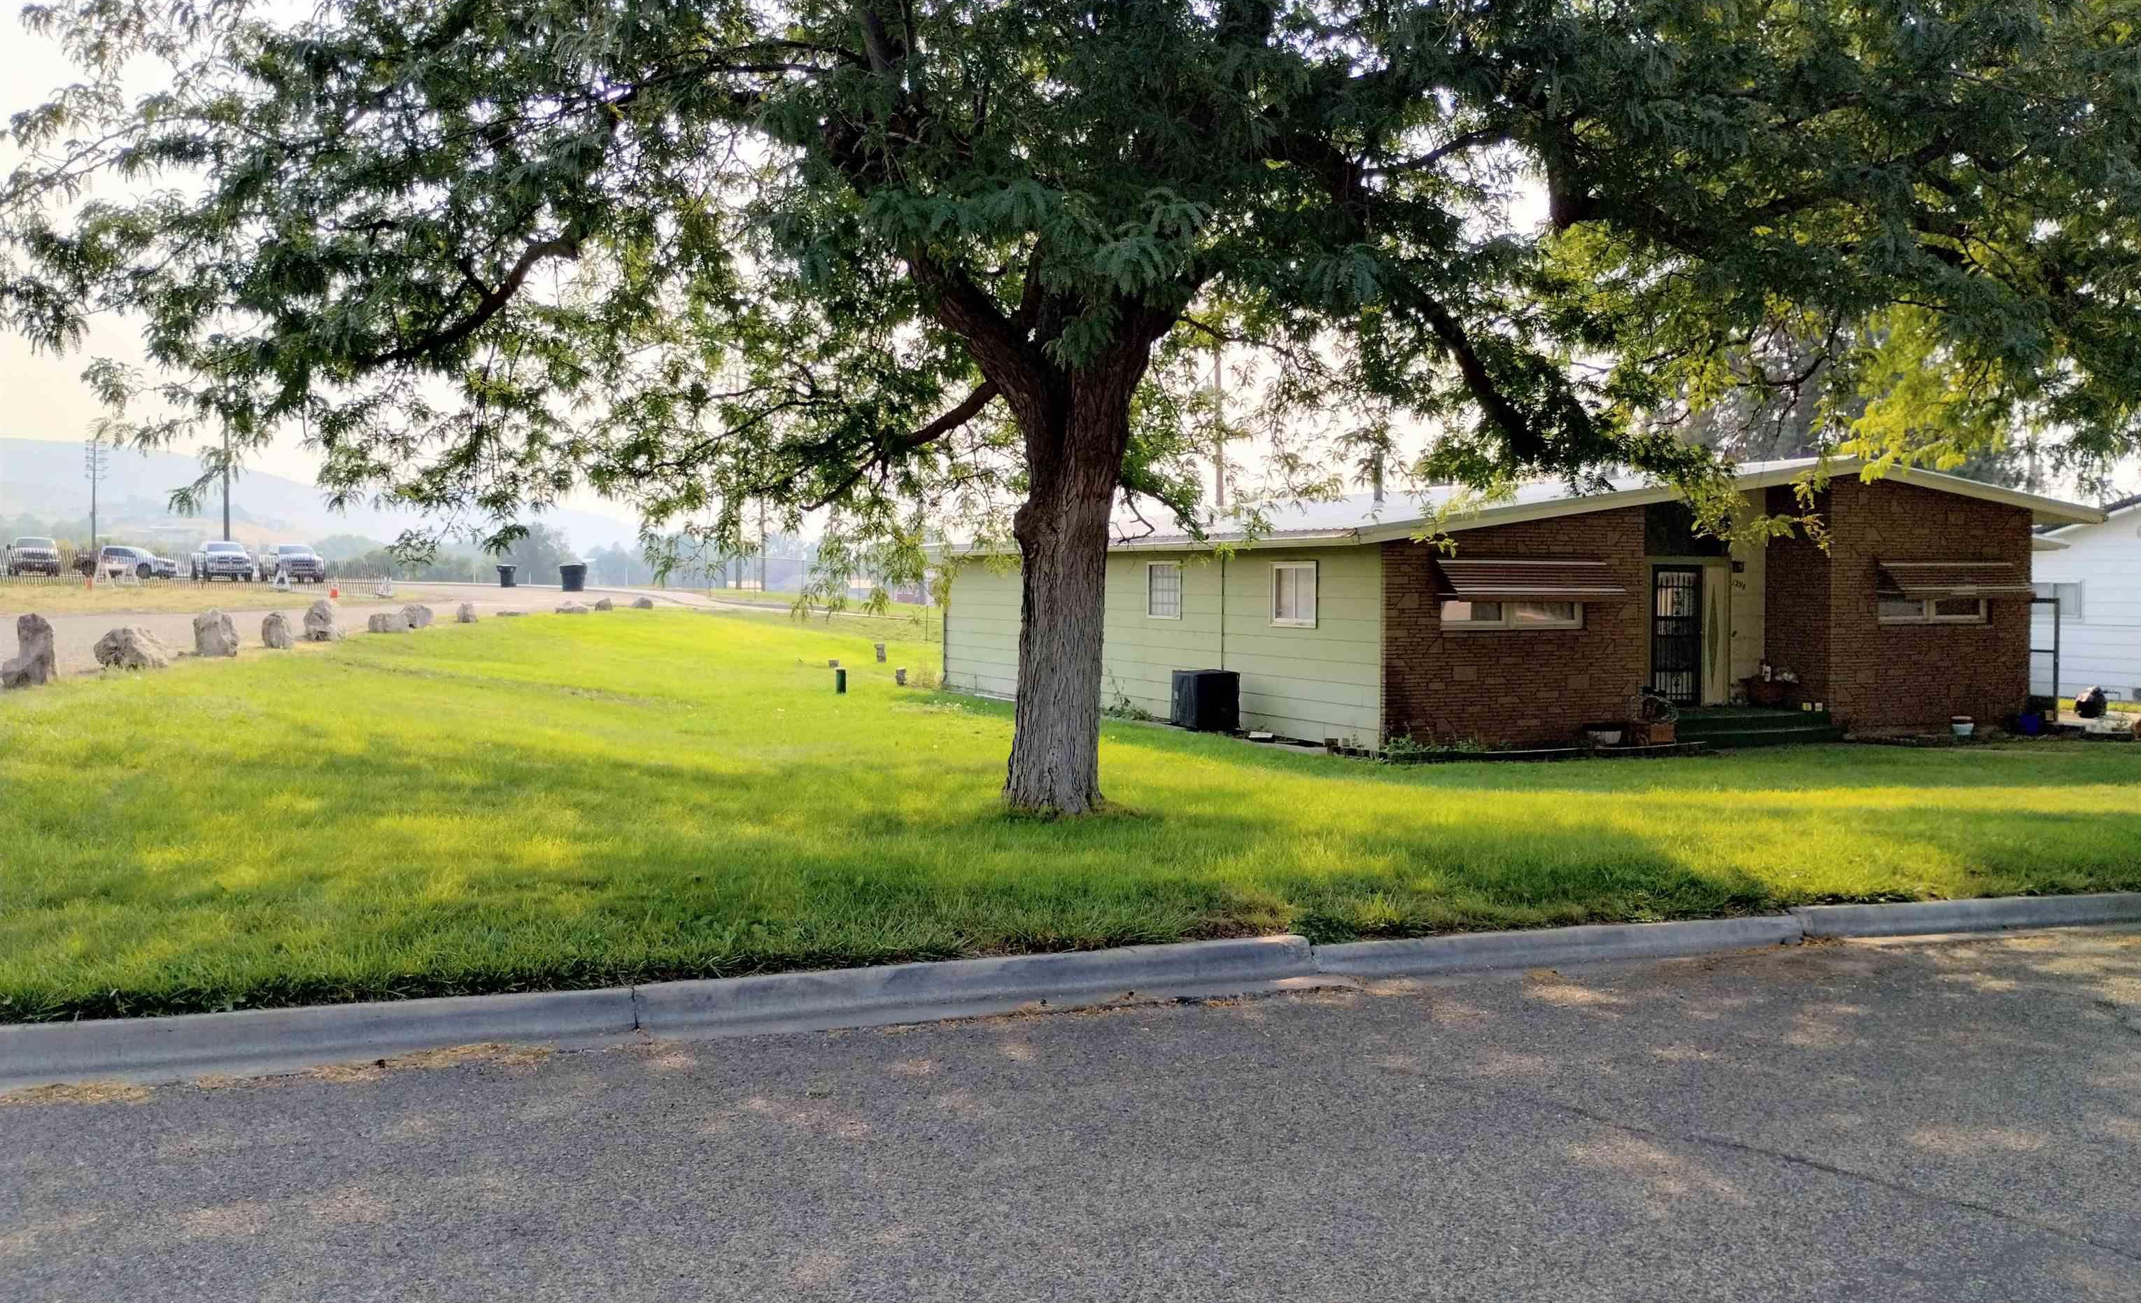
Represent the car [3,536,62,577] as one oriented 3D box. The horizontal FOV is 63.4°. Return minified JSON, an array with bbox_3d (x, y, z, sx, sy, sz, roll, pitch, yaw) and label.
[{"bbox_3d":[-50.779,-4.631,85.000,2.000,1.920,5.500,-1,3,-34],"label":"car"}]

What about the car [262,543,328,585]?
[{"bbox_3d":[-38.970,-4.388,87.000,2.000,1.920,5.700,-1,3,-34],"label":"car"}]

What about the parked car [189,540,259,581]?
[{"bbox_3d":[-41.777,-4.428,85.500,2.020,1.930,5.700,-1,3,-33],"label":"parked car"}]

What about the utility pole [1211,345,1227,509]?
[{"bbox_3d":[5.499,-6.878,64.000,0.300,10.200,0.300,0,2,0],"label":"utility pole"}]

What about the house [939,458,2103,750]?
[{"bbox_3d":[6.612,-1.118,31.010,14.090,3.920,15.090,-1,3,-26],"label":"house"}]

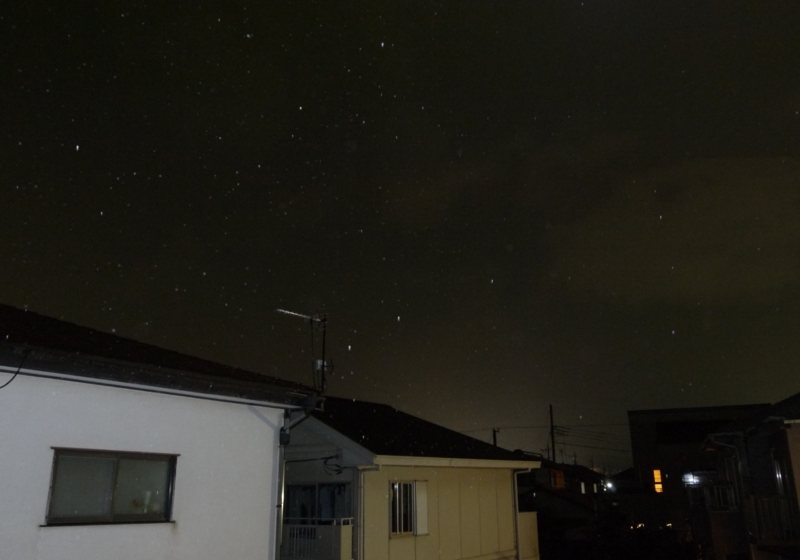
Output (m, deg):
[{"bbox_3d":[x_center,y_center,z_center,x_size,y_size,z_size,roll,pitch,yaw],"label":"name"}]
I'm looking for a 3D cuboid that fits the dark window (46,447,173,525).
[{"bbox_3d":[-3.496,2.563,8.575,0.100,0.870,1.710,-12,-21,34],"label":"dark window"}]

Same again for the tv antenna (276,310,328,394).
[{"bbox_3d":[-1.629,1.096,11.531,0.450,1.480,1.060,-16,-24,42],"label":"tv antenna"}]

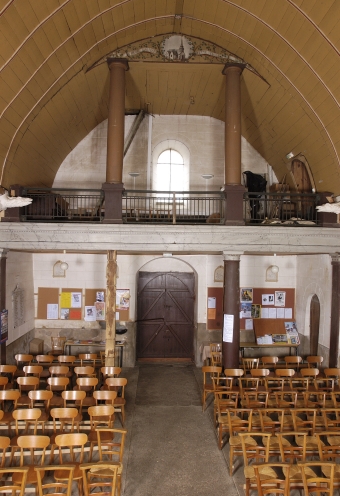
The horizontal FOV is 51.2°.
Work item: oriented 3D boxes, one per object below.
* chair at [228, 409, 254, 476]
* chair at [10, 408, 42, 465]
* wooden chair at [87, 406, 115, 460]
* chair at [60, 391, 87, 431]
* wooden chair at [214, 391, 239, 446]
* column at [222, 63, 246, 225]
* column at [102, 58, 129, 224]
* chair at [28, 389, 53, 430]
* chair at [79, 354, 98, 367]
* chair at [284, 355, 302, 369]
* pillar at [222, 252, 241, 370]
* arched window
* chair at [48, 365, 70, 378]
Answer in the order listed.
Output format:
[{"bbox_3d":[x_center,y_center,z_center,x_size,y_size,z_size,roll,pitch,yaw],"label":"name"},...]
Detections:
[{"bbox_3d":[1.037,2.807,5.084,0.420,0.820,0.450,1,-2,-1],"label":"chair"},{"bbox_3d":[-2.159,2.838,5.185,0.420,0.780,0.470,1,-2,-5],"label":"chair"},{"bbox_3d":[-1.041,2.854,5.310,0.420,0.780,0.470,1,-2,-7],"label":"wooden chair"},{"bbox_3d":[-1.646,2.871,5.936,0.420,0.780,0.470,1,-2,-4],"label":"chair"},{"bbox_3d":[0.998,2.893,5.948,0.430,0.790,0.450,1,-2,-3],"label":"wooden chair"},{"bbox_3d":[1.445,-2.325,8.190,0.470,3.652,0.470,1,-1,-3],"label":"column"},{"bbox_3d":[-1.197,-2.357,8.062,0.470,3.673,0.470,1,-1,-3],"label":"column"},{"bbox_3d":[-2.220,2.866,5.935,0.420,0.780,0.470,1,-2,-5],"label":"chair"},{"bbox_3d":[-1.862,2.864,7.971,0.430,0.820,0.480,1,-2,-7],"label":"chair"},{"bbox_3d":[2.882,2.938,8.039,0.430,0.820,0.480,1,-2,-1],"label":"chair"},{"bbox_3d":[1.363,1.725,7.838,0.420,3.275,0.420,1,-2,-3],"label":"pillar"},{"bbox_3d":[0.015,-2.241,10.873,0.822,1.641,0.120,1,-1,-3],"label":"arched window"},{"bbox_3d":[-2.376,2.951,7.413,0.430,0.790,0.450,1,-1,-3],"label":"chair"}]

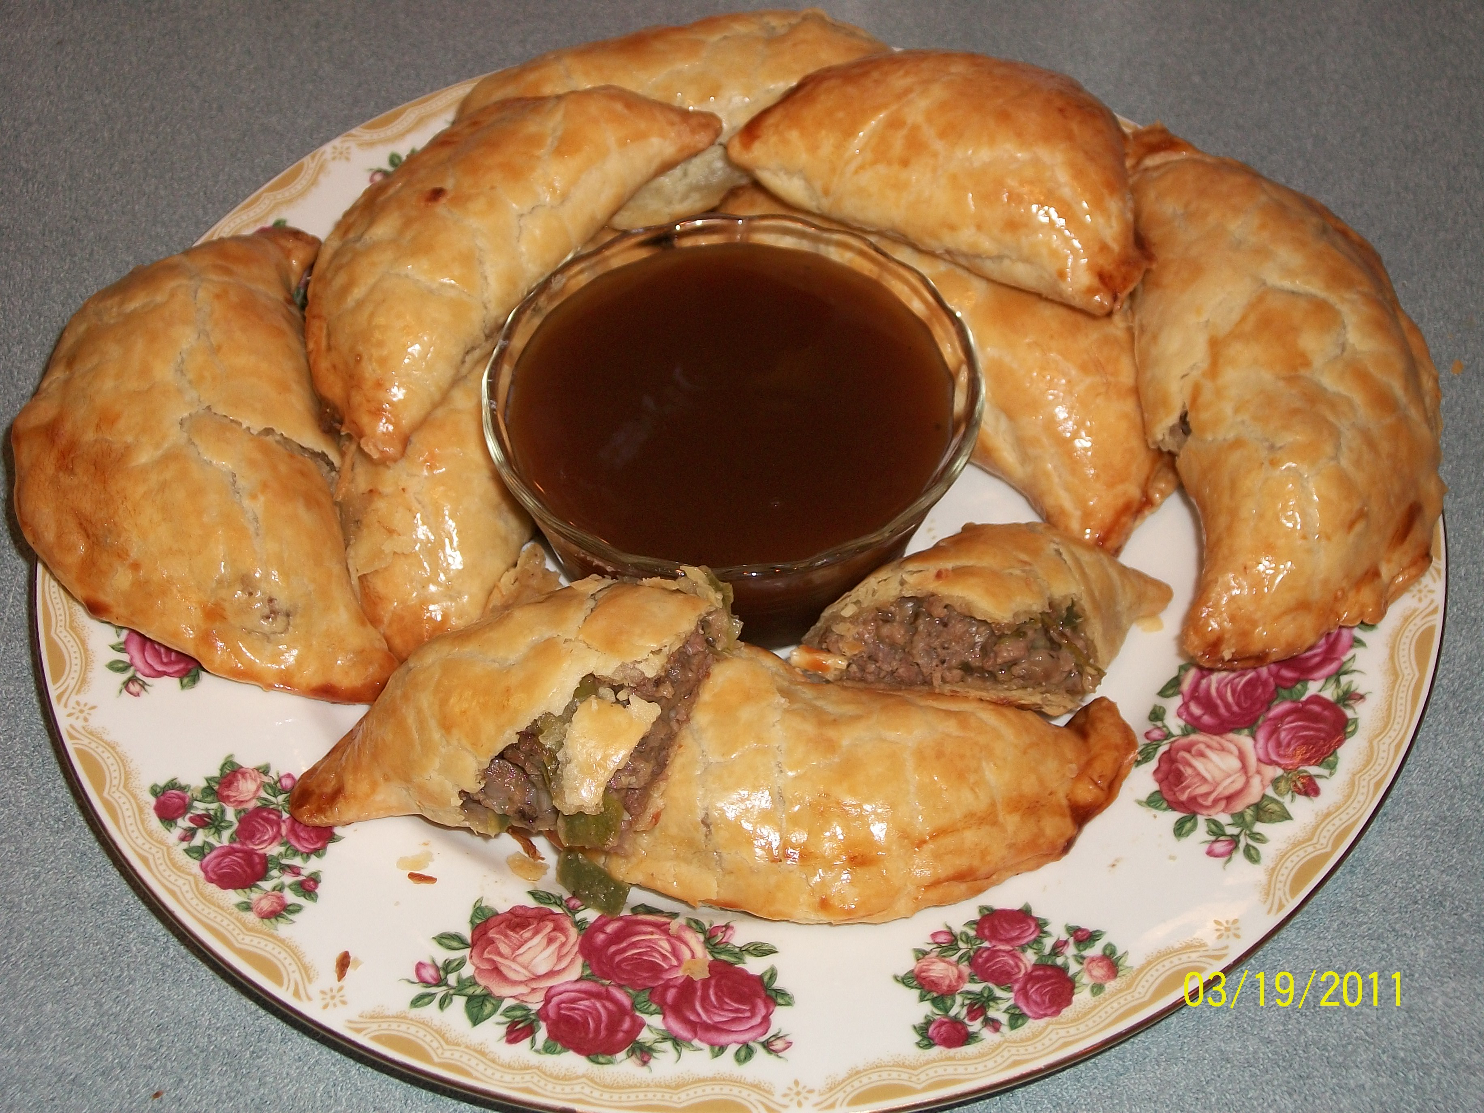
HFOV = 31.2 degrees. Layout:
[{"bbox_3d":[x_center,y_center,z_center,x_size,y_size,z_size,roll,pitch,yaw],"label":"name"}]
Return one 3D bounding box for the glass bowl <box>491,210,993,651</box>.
[{"bbox_3d":[-0.001,-0.018,0.514,0.093,0.044,0.093,-2,52,2],"label":"glass bowl"}]

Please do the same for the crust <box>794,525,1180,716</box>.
[{"bbox_3d":[0.043,0.006,0.497,0.072,0.035,0.037,4,52,6],"label":"crust"}]

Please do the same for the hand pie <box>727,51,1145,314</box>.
[{"bbox_3d":[0.048,-0.088,0.537,0.091,0.036,0.047,25,49,21],"label":"hand pie"}]

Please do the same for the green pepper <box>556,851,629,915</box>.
[{"bbox_3d":[-0.028,0.058,0.478,0.015,0.007,0.007,25,57,21],"label":"green pepper"}]

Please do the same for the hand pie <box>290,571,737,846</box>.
[{"bbox_3d":[-0.039,0.022,0.487,0.088,0.039,0.038,-19,53,-12],"label":"hand pie"}]

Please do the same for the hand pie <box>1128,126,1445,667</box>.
[{"bbox_3d":[0.109,-0.045,0.522,0.059,0.040,0.126,-5,51,6],"label":"hand pie"}]

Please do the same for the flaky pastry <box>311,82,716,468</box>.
[{"bbox_3d":[-0.058,-0.073,0.539,0.052,0.038,0.106,23,56,30],"label":"flaky pastry"}]

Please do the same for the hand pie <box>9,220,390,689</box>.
[{"bbox_3d":[-0.111,-0.026,0.516,0.064,0.040,0.117,-7,51,-12],"label":"hand pie"}]

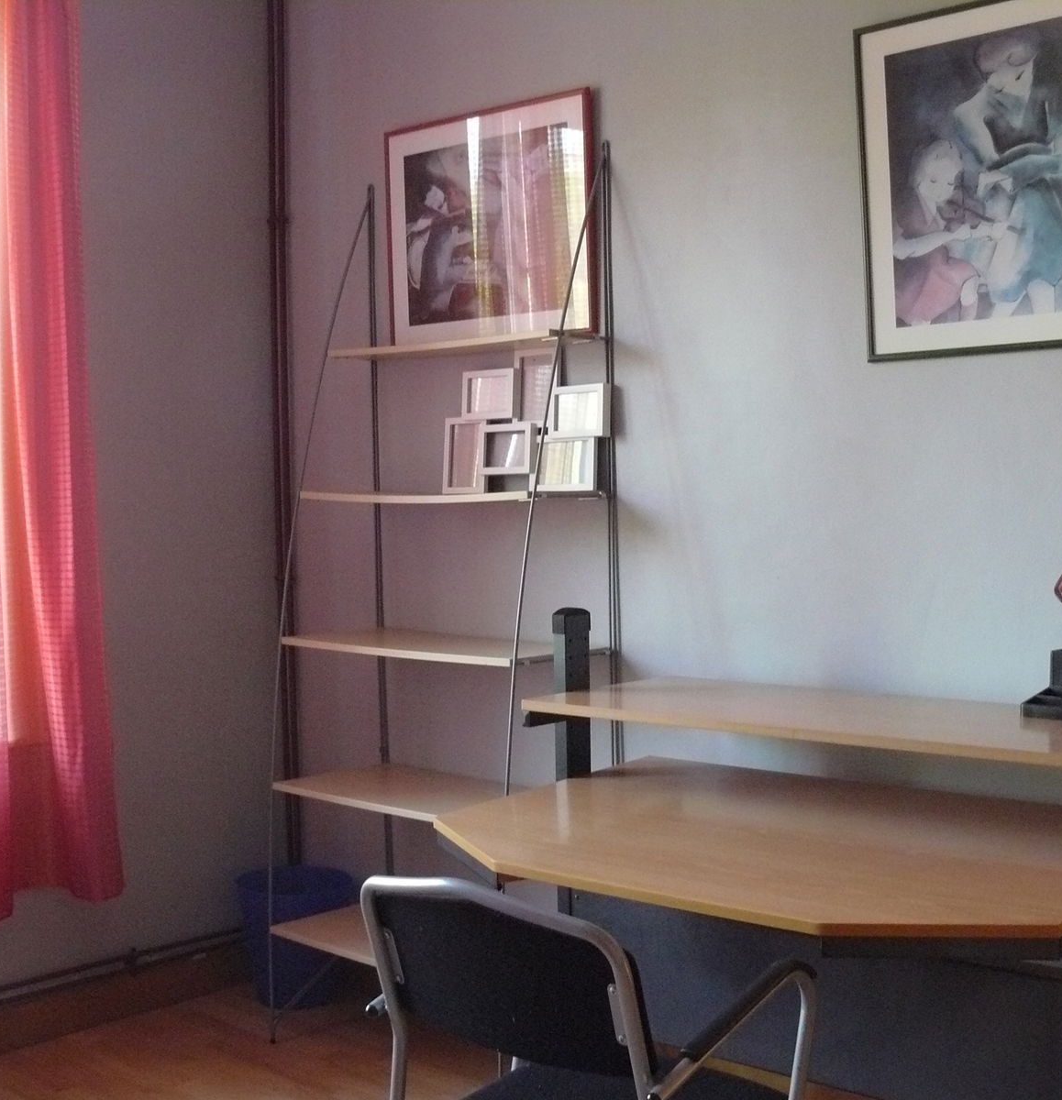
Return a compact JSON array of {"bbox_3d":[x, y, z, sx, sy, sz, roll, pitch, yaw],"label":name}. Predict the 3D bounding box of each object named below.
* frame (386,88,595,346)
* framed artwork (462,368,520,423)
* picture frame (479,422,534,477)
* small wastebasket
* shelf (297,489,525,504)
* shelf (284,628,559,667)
[{"bbox_3d":[-0.101,-0.739,3.498,0.648,0.524,0.025,0,2,43],"label":"frame"},{"bbox_3d":[-0.090,-0.353,3.470,0.158,0.110,0.023,0,-3,43],"label":"framed artwork"},{"bbox_3d":[-0.053,-0.224,3.430,0.152,0.111,0.023,0,-3,43],"label":"picture frame"},{"bbox_3d":[-0.586,0.987,3.847,0.300,0.305,0.300,-1,2,0],"label":"small wastebasket"},{"bbox_3d":[-0.183,-0.123,3.429,0.743,0.020,0.271,0,3,43],"label":"shelf"},{"bbox_3d":[-0.194,0.215,3.423,0.739,0.019,0.324,0,3,43],"label":"shelf"}]

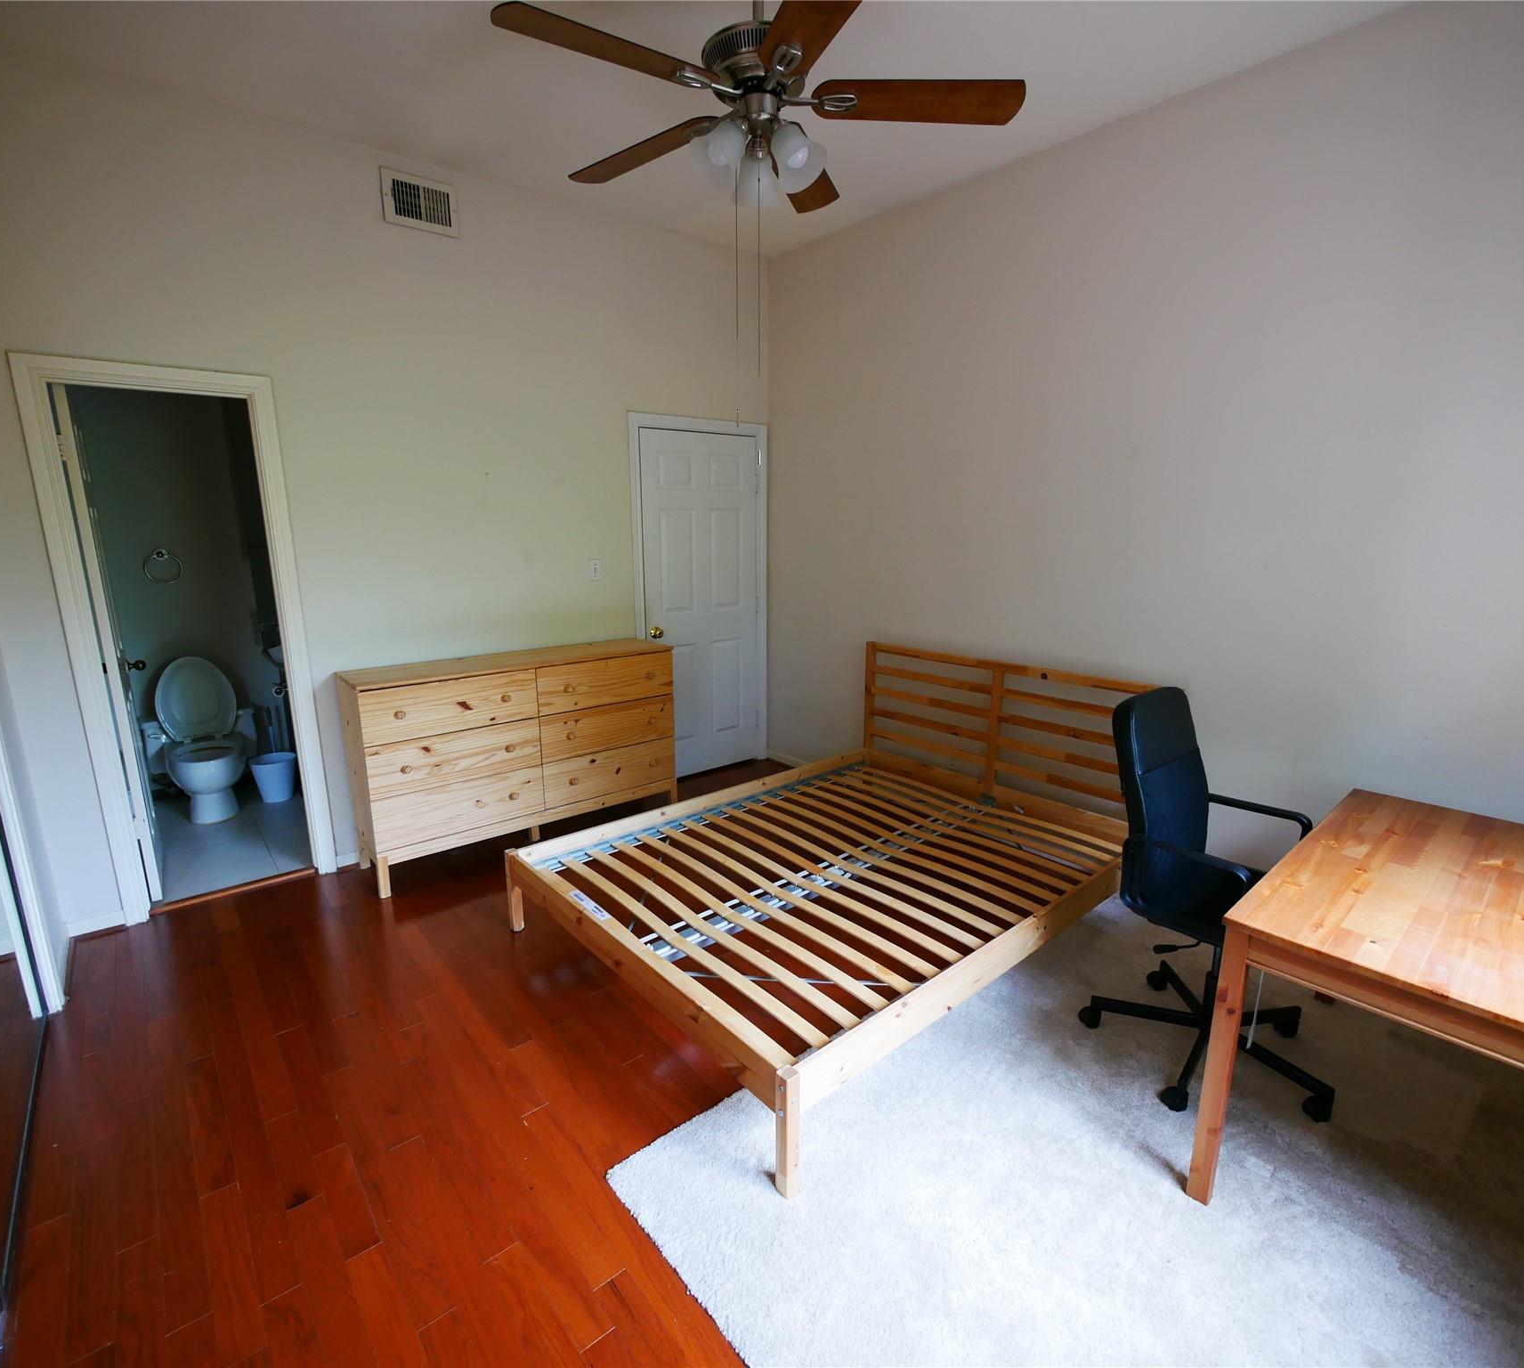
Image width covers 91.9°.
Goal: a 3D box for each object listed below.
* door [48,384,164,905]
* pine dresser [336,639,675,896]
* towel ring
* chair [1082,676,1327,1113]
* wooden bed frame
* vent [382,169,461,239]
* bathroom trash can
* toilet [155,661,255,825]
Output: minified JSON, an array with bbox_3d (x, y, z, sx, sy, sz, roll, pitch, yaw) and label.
[{"bbox_3d":[-2.742,-0.129,3.128,0.037,2.040,0.610,-10,16,-37],"label":"door"},{"bbox_3d":[-1.174,0.331,3.688,1.540,0.920,0.385,-11,16,-40],"label":"pine dresser"},{"bbox_3d":[-3.304,-0.647,4.067,0.168,0.192,0.060,-11,16,-40],"label":"towel ring"},{"bbox_3d":[1.338,0.596,2.111,0.630,1.070,0.650,-12,17,-43],"label":"chair"},{"bbox_3d":[0.331,0.495,2.918,2.120,0.925,1.600,-11,16,-40],"label":"wooden bed frame"},{"bbox_3d":[-1.448,-2.038,3.134,0.302,0.205,0.020,-11,16,-40],"label":"vent"},{"bbox_3d":[-2.810,0.552,4.272,0.228,0.245,0.228,-11,16,-40],"label":"bathroom trash can"},{"bbox_3d":[-3.049,0.299,4.031,0.490,0.840,0.740,-11,16,-40],"label":"toilet"}]

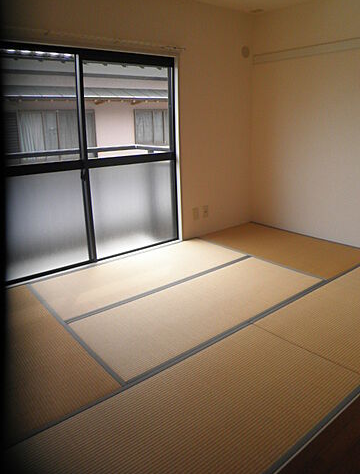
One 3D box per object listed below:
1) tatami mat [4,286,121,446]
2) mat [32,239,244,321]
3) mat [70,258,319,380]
[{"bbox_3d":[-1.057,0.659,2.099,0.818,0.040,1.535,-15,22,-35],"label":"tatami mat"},{"bbox_3d":[-0.283,0.298,3.126,1.740,0.040,0.768,-15,22,-35],"label":"mat"},{"bbox_3d":[0.188,0.466,2.544,1.740,0.040,0.768,-15,22,-35],"label":"mat"}]

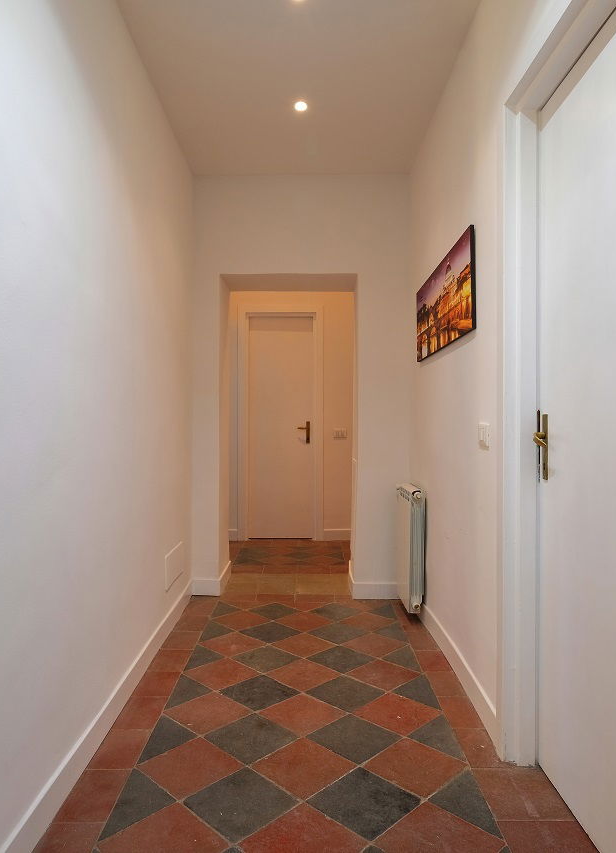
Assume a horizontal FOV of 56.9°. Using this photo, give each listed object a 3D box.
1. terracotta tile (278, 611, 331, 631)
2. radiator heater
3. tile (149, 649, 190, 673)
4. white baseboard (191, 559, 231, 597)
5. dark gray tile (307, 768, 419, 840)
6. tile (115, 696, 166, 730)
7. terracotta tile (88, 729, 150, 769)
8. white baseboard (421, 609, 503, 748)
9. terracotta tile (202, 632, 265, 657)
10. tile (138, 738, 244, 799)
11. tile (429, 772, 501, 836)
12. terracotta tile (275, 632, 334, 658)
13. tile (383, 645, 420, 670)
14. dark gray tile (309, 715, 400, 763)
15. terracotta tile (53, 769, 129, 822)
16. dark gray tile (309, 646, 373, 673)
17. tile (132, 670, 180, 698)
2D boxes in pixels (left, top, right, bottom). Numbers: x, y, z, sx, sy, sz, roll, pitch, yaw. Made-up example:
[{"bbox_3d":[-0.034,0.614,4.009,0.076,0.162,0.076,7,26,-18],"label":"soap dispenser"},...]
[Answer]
[{"bbox_3d":[-0.019,1.094,3.174,0.243,0.015,0.243,0,0,45],"label":"terracotta tile"},{"bbox_3d":[0.598,0.682,3.305,0.085,0.665,0.410,0,0,0],"label":"radiator heater"},{"bbox_3d":[-0.635,1.093,2.638,0.154,0.015,0.248,0,0,0],"label":"tile"},{"bbox_3d":[-0.666,1.060,3.994,0.187,0.110,0.550,0,-1,0],"label":"white baseboard"},{"bbox_3d":[0.163,1.103,1.664,0.248,0.013,0.248,0,-1,45],"label":"dark gray tile"},{"bbox_3d":[-0.637,1.100,2.176,0.152,0.015,0.244,0,0,0],"label":"tile"},{"bbox_3d":[-0.633,1.099,1.930,0.147,0.015,0.242,0,0,0],"label":"terracotta tile"},{"bbox_3d":[0.641,1.035,2.631,0.015,0.110,1.546,0,0,0],"label":"white baseboard"},{"bbox_3d":[-0.377,1.113,2.882,0.248,0.013,0.248,0,-1,45],"label":"terracotta tile"},{"bbox_3d":[-0.372,1.098,1.824,0.243,0.015,0.243,0,0,45],"label":"tile"},{"bbox_3d":[0.432,1.101,1.669,0.173,0.015,0.335,0,0,0],"label":"tile"},{"bbox_3d":[-0.018,1.107,2.874,0.248,0.015,0.248,0,0,45],"label":"terracotta tile"},{"bbox_3d":[0.429,1.095,2.670,0.171,0.015,0.325,0,0,0],"label":"tile"},{"bbox_3d":[0.163,1.106,2.012,0.248,0.013,0.248,0,-1,45],"label":"dark gray tile"},{"bbox_3d":[-0.630,1.099,1.687,0.147,0.015,0.238,0,0,0],"label":"terracotta tile"},{"bbox_3d":[0.161,1.099,2.678,0.243,0.015,0.243,0,0,45],"label":"dark gray tile"},{"bbox_3d":[-0.638,1.101,2.415,0.156,0.015,0.229,0,0,0],"label":"tile"}]

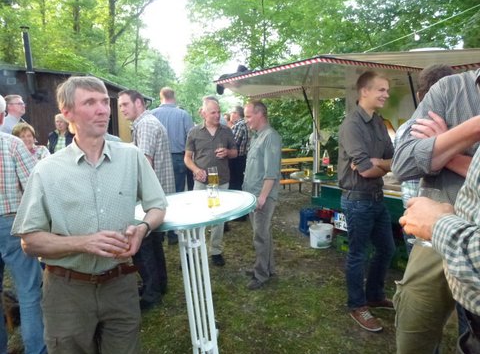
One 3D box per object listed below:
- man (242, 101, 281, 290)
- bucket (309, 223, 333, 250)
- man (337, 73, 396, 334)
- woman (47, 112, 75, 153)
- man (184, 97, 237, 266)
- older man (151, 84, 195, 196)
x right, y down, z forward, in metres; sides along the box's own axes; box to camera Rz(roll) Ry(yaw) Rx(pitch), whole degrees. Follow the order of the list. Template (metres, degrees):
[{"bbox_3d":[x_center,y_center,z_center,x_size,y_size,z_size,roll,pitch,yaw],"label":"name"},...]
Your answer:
[{"bbox_3d":[0.189,0.187,3.177,0.360,1.770,0.480,-6,9,-29],"label":"man"},{"bbox_3d":[0.979,0.722,4.052,0.290,0.270,0.290,-2,7,0],"label":"bucket"},{"bbox_3d":[0.891,0.205,2.354,0.500,1.830,0.400,-10,10,-44],"label":"man"},{"bbox_3d":[-2.650,-0.124,5.108,0.480,1.660,0.300,-6,8,-25],"label":"woman"},{"bbox_3d":[-0.316,0.077,3.572,0.560,1.780,0.380,-4,8,-13],"label":"man"},{"bbox_3d":[-0.774,-0.111,3.945,0.520,1.840,0.330,-4,8,-12],"label":"older man"}]

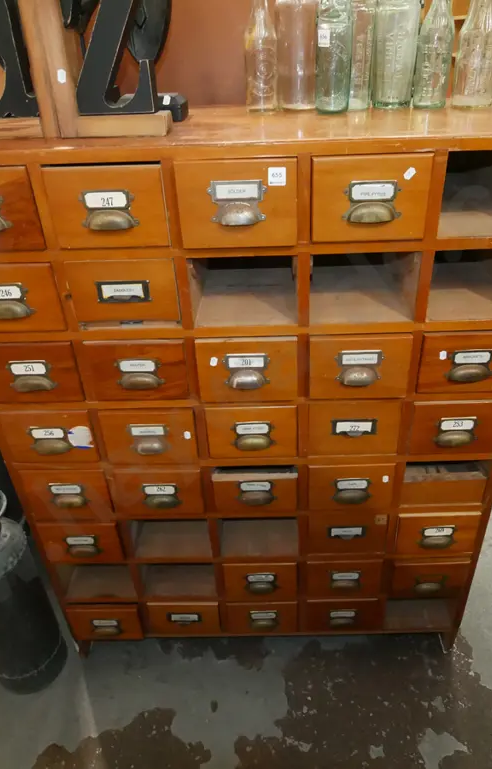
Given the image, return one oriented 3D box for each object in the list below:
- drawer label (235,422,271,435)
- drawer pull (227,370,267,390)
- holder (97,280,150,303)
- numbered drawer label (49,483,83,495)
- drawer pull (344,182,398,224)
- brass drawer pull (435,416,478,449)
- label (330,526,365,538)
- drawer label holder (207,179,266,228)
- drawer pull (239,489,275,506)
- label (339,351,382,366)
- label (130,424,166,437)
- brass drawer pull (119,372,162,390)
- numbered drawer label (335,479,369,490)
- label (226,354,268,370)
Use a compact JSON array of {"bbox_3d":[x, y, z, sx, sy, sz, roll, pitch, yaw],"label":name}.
[{"bbox_3d":[0.013,0.083,1.007,0.068,0.027,0.005,-3,32,2],"label":"drawer label"},{"bbox_3d":[0.002,-0.009,0.916,0.078,0.027,0.021,-2,32,2],"label":"drawer pull"},{"bbox_3d":[-0.195,-0.146,0.848,0.086,0.034,0.009,-2,32,2],"label":"holder"},{"bbox_3d":[-0.361,0.209,1.065,0.065,0.029,0.003,-2,32,2],"label":"numbered drawer label"},{"bbox_3d":[0.189,-0.275,0.806,0.086,0.059,0.020,-2,32,3],"label":"drawer pull"},{"bbox_3d":[0.407,0.093,1.033,0.081,0.059,0.020,-2,32,3],"label":"brass drawer pull"},{"bbox_3d":[0.217,0.319,1.135,0.078,0.033,0.009,-2,32,2],"label":"label"},{"bbox_3d":[-0.011,-0.264,0.778,0.083,0.060,0.022,-3,32,2],"label":"drawer label holder"},{"bbox_3d":[0.022,0.231,1.090,0.075,0.029,0.021,-3,32,2],"label":"drawer pull"},{"bbox_3d":[0.204,-0.046,0.953,0.074,0.028,0.004,-2,32,3],"label":"label"},{"bbox_3d":[-0.185,0.087,1.010,0.068,0.027,0.005,-3,32,2],"label":"label"},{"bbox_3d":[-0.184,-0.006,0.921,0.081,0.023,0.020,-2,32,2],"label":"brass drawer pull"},{"bbox_3d":[0.222,0.210,1.116,0.071,0.028,0.004,-2,32,3],"label":"numbered drawer label"},{"bbox_3d":[0.002,-0.041,0.962,0.074,0.028,0.004,-2,32,3],"label":"label"}]

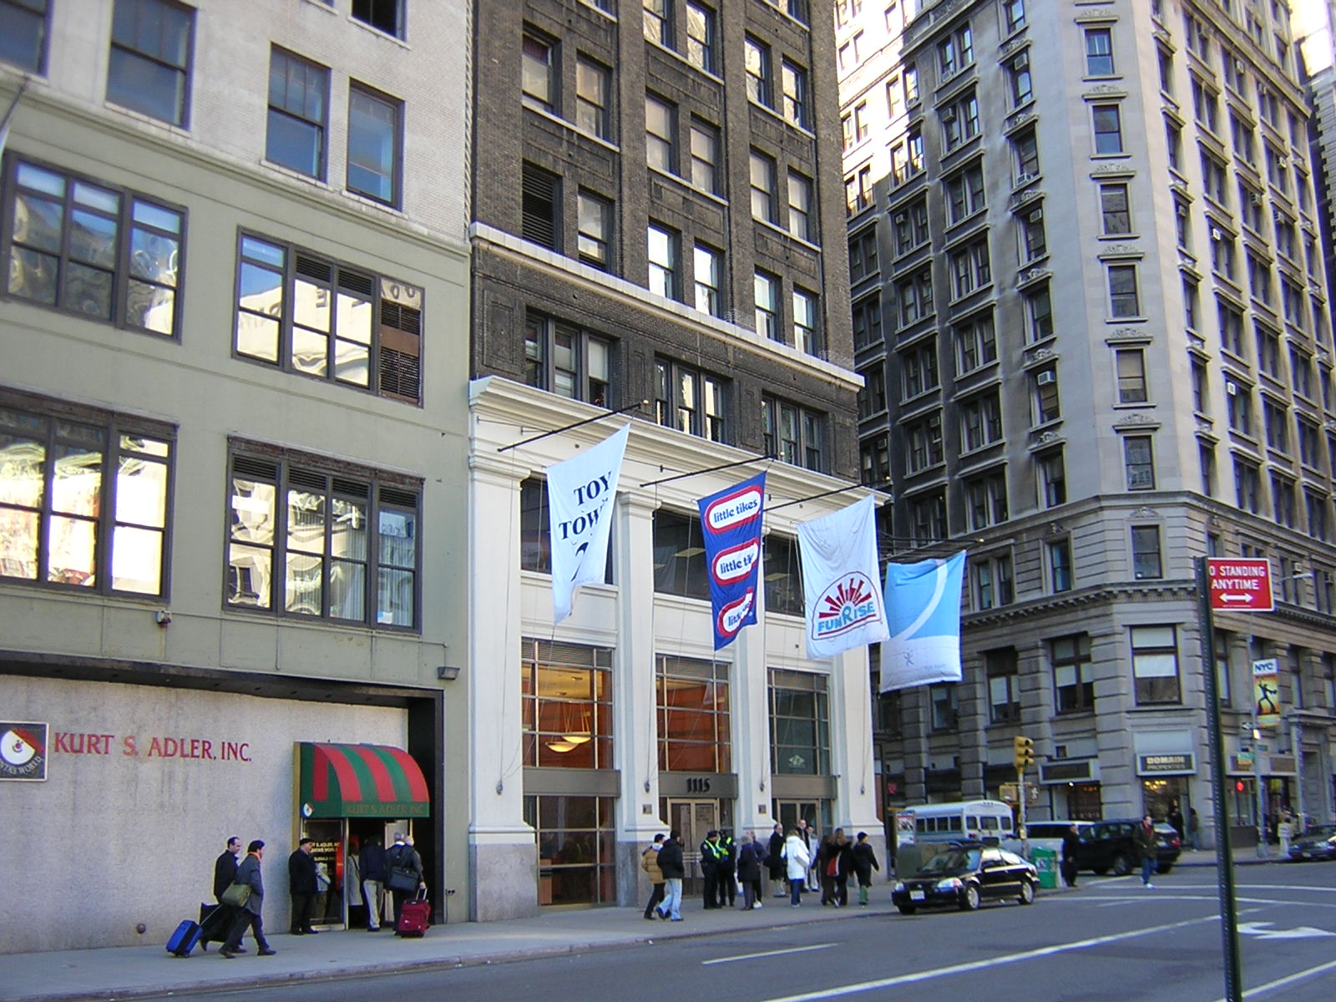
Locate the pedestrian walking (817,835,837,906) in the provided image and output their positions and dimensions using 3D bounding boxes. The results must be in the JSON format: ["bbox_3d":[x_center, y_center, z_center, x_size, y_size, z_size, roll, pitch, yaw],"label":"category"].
[{"bbox_3d":[3.713,8.594,32.452,0.500,1.630,0.420,-9,-16,29],"label":"pedestrian walking"}]

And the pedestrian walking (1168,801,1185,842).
[{"bbox_3d":[21.218,13.528,58.000,0.520,1.720,0.360,-5,-14,15],"label":"pedestrian walking"}]

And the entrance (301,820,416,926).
[{"bbox_3d":[-6.184,7.524,28.040,0.200,2.171,2.801,-13,-18,40],"label":"entrance"}]

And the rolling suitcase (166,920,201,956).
[{"bbox_3d":[-7.633,6.892,21.898,0.340,0.530,0.220,-13,-56,40],"label":"rolling suitcase"}]

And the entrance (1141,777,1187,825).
[{"bbox_3d":[20.560,12.893,57.500,1.950,2.900,0.300,-3,-14,7],"label":"entrance"}]

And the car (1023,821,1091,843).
[{"bbox_3d":[13.426,12.151,48.500,1.880,1.800,4.700,6,-16,-28],"label":"car"}]

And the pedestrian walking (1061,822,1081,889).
[{"bbox_3d":[11.524,10.141,39.716,0.400,1.760,0.550,-8,-15,24],"label":"pedestrian walking"}]

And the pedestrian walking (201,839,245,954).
[{"bbox_3d":[-7.117,6.311,22.400,0.500,1.750,0.580,-13,-18,41],"label":"pedestrian walking"}]

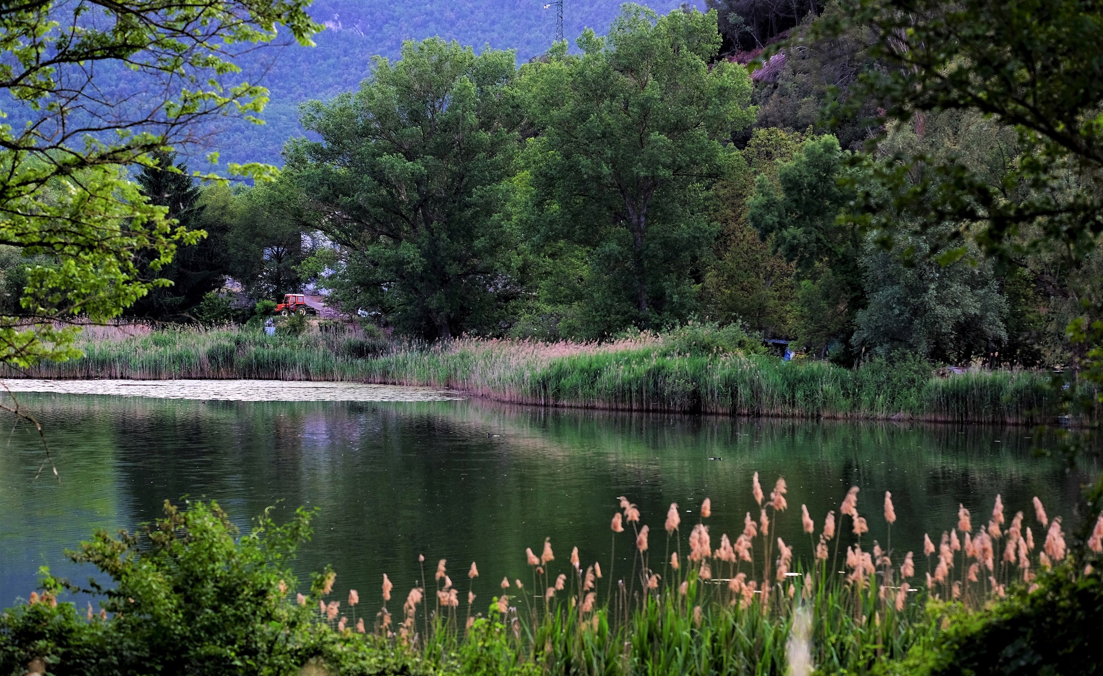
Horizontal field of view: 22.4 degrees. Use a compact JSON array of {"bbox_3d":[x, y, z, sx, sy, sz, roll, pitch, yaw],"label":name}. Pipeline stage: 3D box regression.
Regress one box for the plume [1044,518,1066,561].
[{"bbox_3d":[5.055,2.021,28.000,0.216,0.441,0.180,0,1,0],"label":"plume"}]

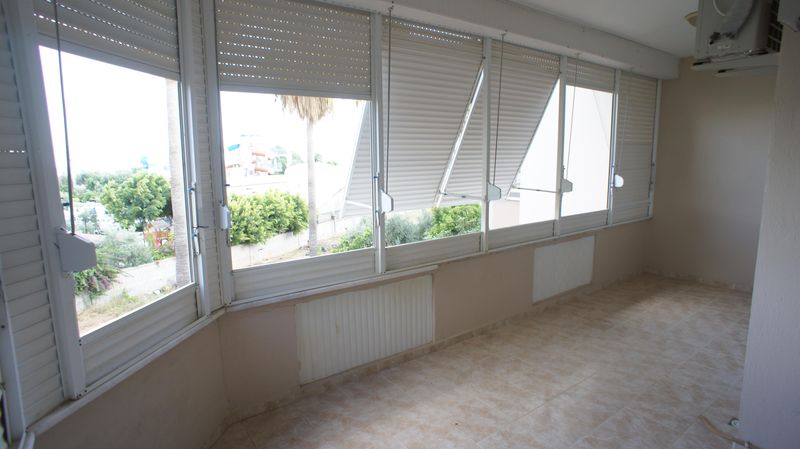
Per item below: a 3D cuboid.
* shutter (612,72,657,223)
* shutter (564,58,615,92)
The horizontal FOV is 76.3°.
[{"bbox_3d":[2.685,-0.856,5.800,0.952,1.649,0.050,-7,10,-41],"label":"shutter"},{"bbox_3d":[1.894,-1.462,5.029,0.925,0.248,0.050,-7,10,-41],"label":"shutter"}]

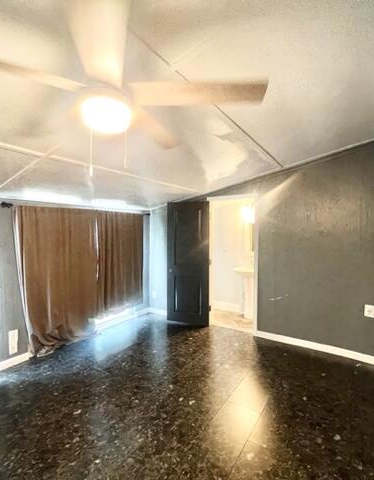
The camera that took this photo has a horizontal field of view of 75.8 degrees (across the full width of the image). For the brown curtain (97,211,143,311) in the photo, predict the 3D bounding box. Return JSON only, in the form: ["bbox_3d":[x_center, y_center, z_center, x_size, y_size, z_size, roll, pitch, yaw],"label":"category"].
[{"bbox_3d":[-1.056,0.336,4.011,0.110,1.595,0.960,1,2,35],"label":"brown curtain"}]

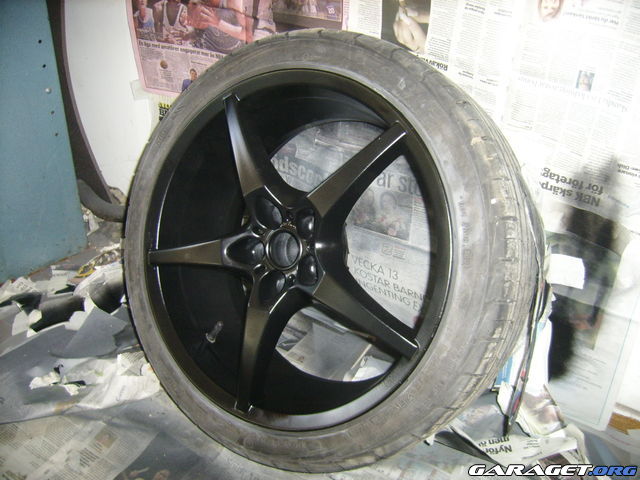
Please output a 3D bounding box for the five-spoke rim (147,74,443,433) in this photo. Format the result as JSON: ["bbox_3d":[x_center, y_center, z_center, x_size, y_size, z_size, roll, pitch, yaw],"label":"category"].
[{"bbox_3d":[-0.004,0.013,0.993,0.500,0.500,0.210,13,7,29],"label":"five-spoke rim"}]

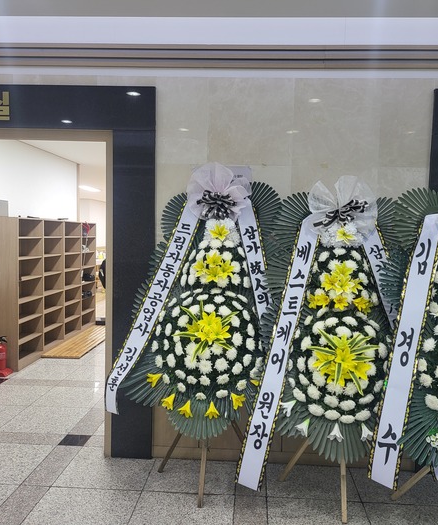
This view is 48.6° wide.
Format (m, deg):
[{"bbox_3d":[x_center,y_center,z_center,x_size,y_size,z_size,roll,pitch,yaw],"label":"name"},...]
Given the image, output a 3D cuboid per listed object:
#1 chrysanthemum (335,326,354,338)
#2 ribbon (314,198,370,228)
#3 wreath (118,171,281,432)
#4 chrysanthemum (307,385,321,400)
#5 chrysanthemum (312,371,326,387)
[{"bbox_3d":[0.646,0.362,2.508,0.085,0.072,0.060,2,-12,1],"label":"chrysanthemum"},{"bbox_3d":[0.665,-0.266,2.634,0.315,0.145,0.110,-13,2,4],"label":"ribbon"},{"bbox_3d":[-0.102,0.228,2.837,0.941,1.607,0.420,2,3,3],"label":"wreath"},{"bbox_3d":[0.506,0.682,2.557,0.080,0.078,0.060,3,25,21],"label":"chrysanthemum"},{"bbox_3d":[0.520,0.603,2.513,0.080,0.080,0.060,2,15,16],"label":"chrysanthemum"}]

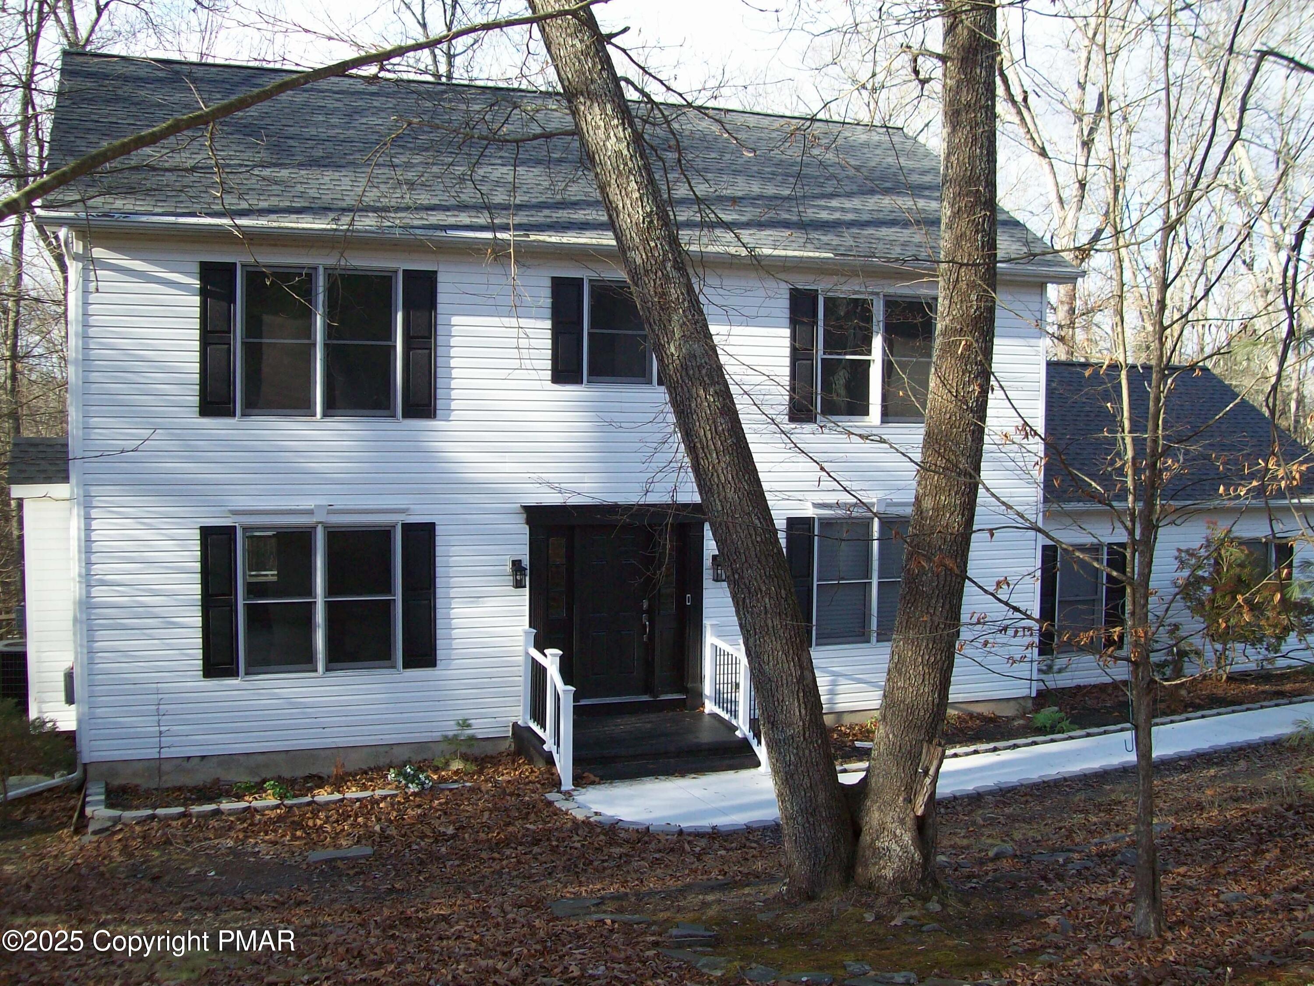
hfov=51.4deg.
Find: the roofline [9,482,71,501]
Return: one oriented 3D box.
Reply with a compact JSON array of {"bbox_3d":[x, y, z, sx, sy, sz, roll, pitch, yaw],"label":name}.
[{"bbox_3d":[-6.760,-0.012,15.110,0.690,0.180,0.200,0,3,-19],"label":"roofline"}]

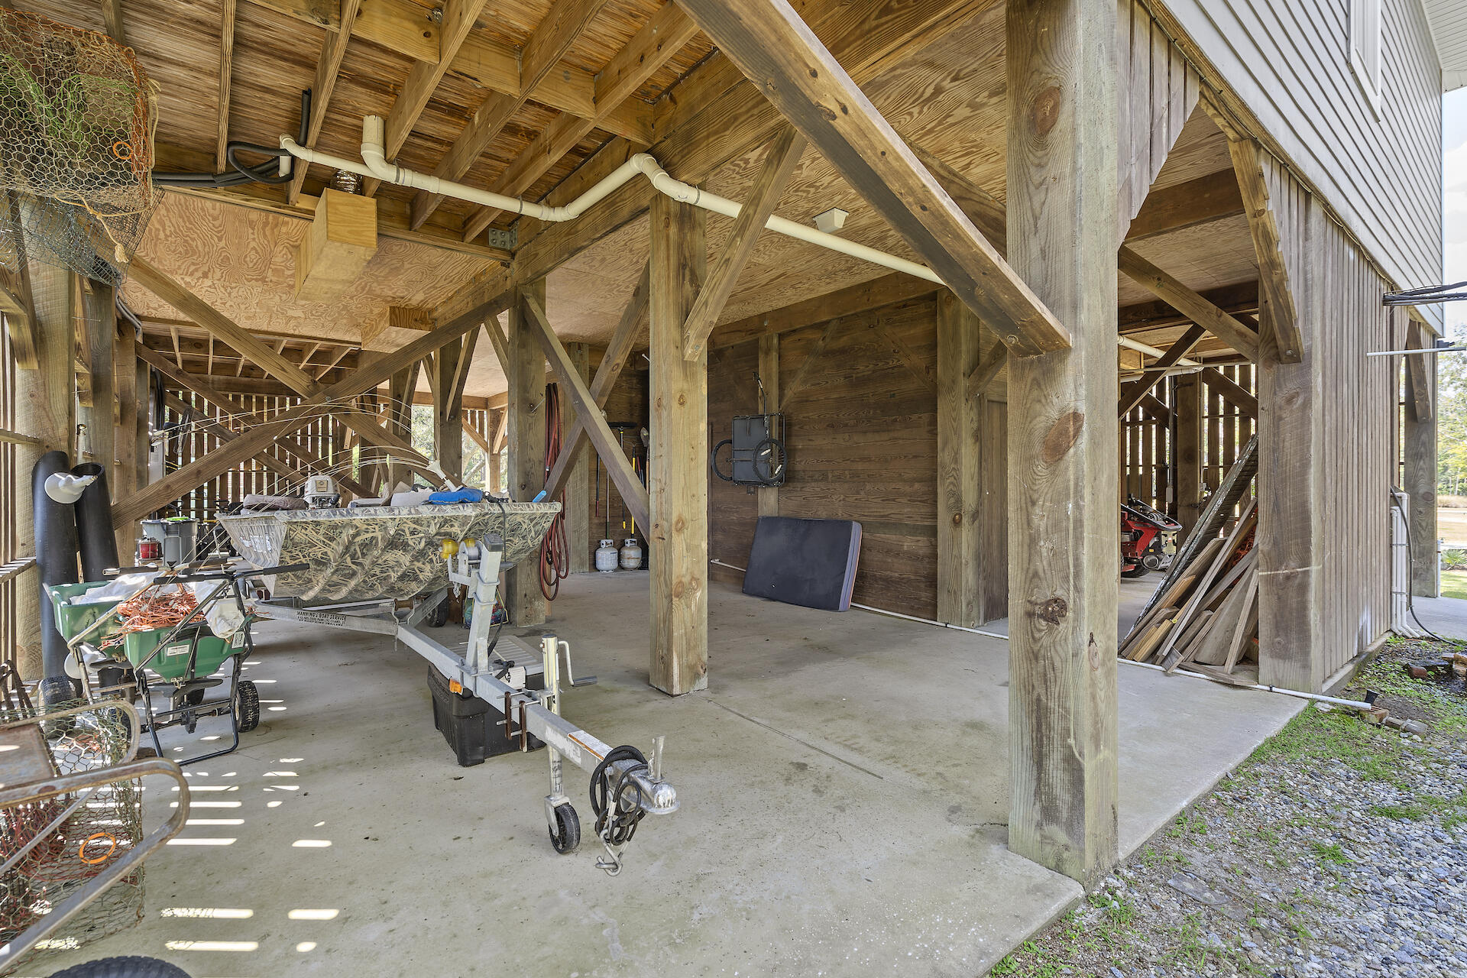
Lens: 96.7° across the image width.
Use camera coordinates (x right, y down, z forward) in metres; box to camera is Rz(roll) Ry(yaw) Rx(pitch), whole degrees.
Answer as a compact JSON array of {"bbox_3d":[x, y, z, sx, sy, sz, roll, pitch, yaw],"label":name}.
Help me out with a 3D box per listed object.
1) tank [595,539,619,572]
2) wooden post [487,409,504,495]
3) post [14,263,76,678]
[{"bbox_3d":[-1.720,0.914,8.900,0.310,0.460,0.310,0,1,-11],"label":"tank"},{"bbox_3d":[-5.268,-0.348,14.397,0.240,2.800,0.240,-1,1,-38],"label":"wooden post"},{"bbox_3d":[-4.549,-0.266,4.322,0.260,2.930,0.260,-1,1,-38],"label":"post"}]

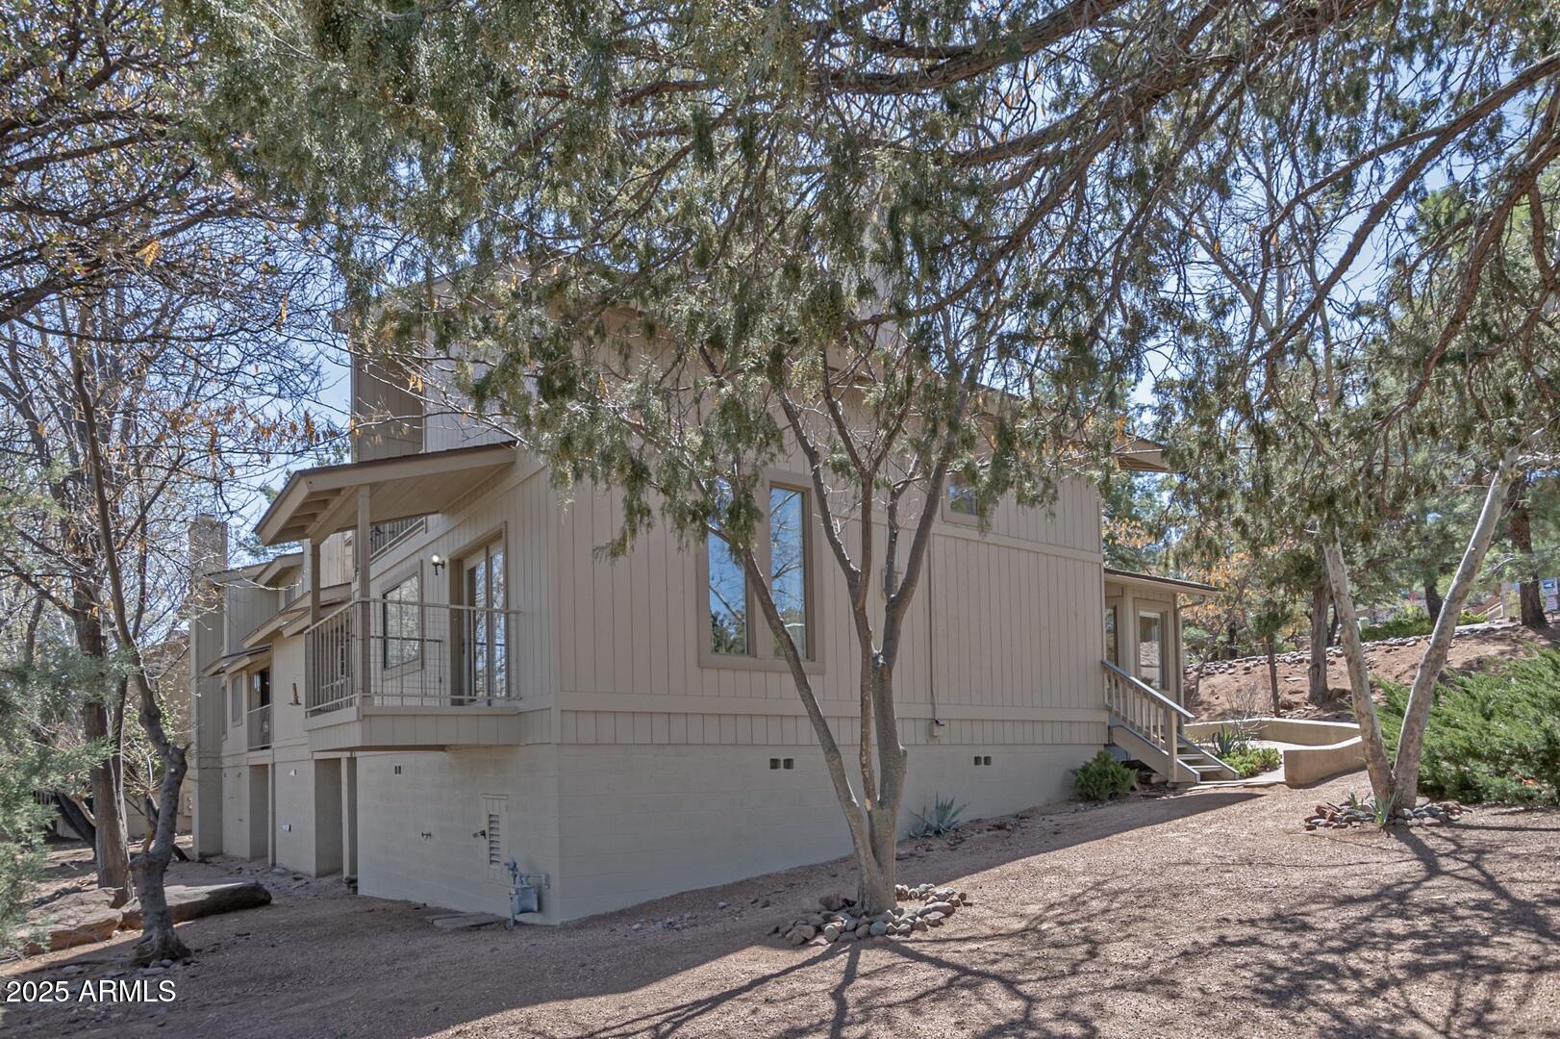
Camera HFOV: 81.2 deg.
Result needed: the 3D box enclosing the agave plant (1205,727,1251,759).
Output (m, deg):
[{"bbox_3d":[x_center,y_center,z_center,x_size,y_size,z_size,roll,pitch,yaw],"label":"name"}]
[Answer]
[{"bbox_3d":[7.425,3.715,15.100,0.750,0.550,0.750,-1,-3,0],"label":"agave plant"}]

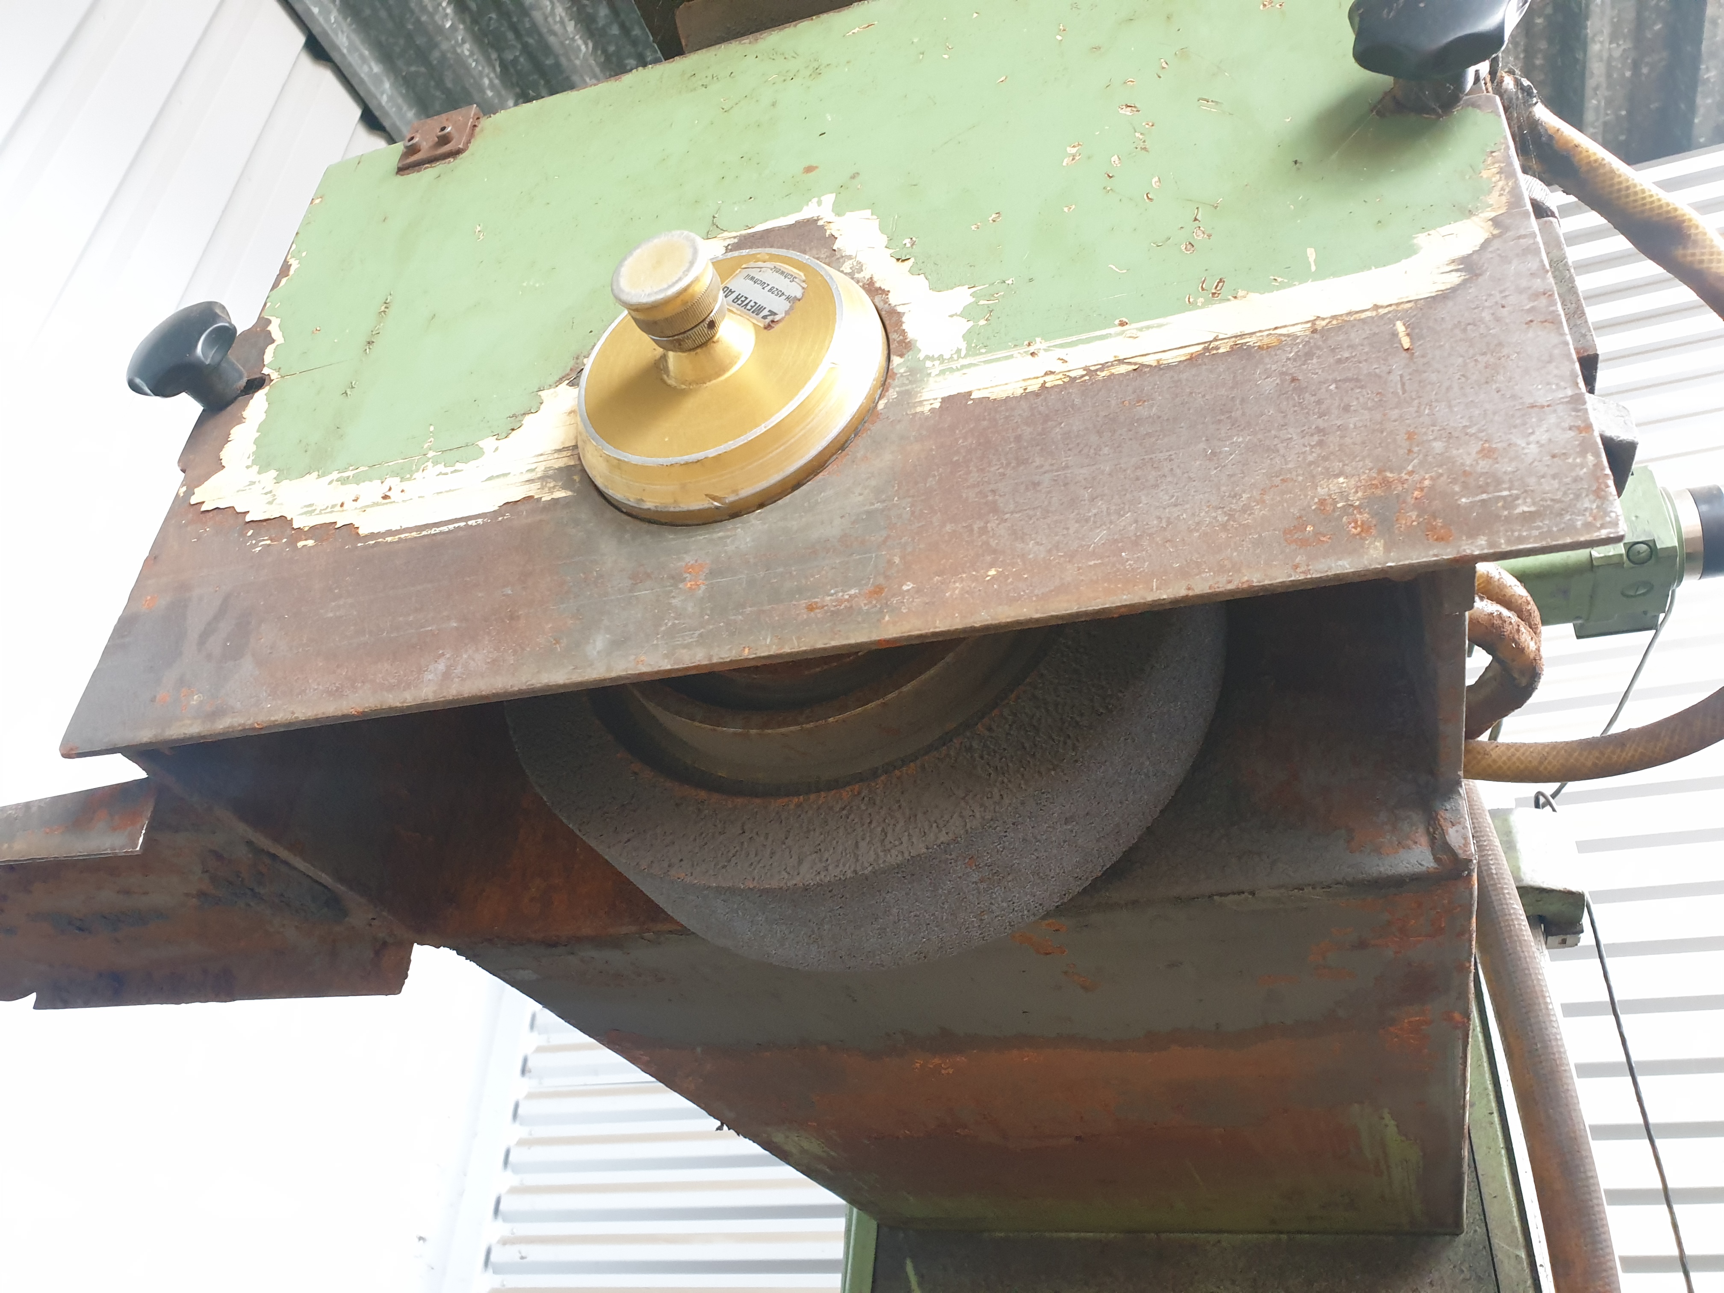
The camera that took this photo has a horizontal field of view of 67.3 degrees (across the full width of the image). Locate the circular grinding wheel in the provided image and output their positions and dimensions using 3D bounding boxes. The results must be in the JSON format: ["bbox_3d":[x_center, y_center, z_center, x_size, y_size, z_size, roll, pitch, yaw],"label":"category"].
[{"bbox_3d":[-0.002,-0.020,0.589,0.315,0.315,0.088,-8,-36,19],"label":"circular grinding wheel"}]

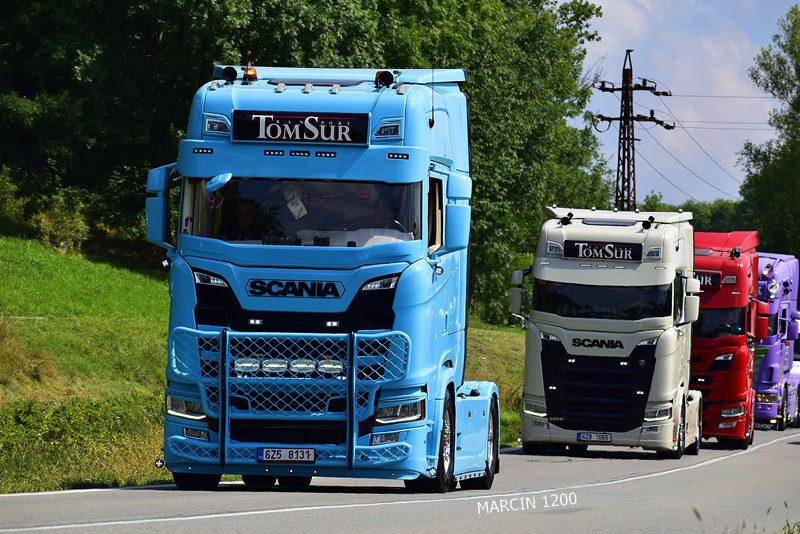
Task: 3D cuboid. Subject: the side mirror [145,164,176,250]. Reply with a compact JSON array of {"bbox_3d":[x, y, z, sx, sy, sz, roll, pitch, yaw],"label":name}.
[{"bbox_3d":[-2.223,-0.552,40.240,0.290,0.780,0.240,2,-2,8],"label":"side mirror"}]

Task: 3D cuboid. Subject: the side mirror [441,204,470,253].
[{"bbox_3d":[0.520,-0.354,39.868,0.260,0.440,0.200,2,-2,8],"label":"side mirror"}]

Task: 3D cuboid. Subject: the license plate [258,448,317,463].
[{"bbox_3d":[-1.029,1.712,39.300,0.525,0.120,0.020,2,-2,8],"label":"license plate"}]

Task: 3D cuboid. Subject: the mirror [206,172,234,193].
[{"bbox_3d":[-1.647,-0.771,39.565,0.240,0.180,0.180,2,-2,8],"label":"mirror"}]

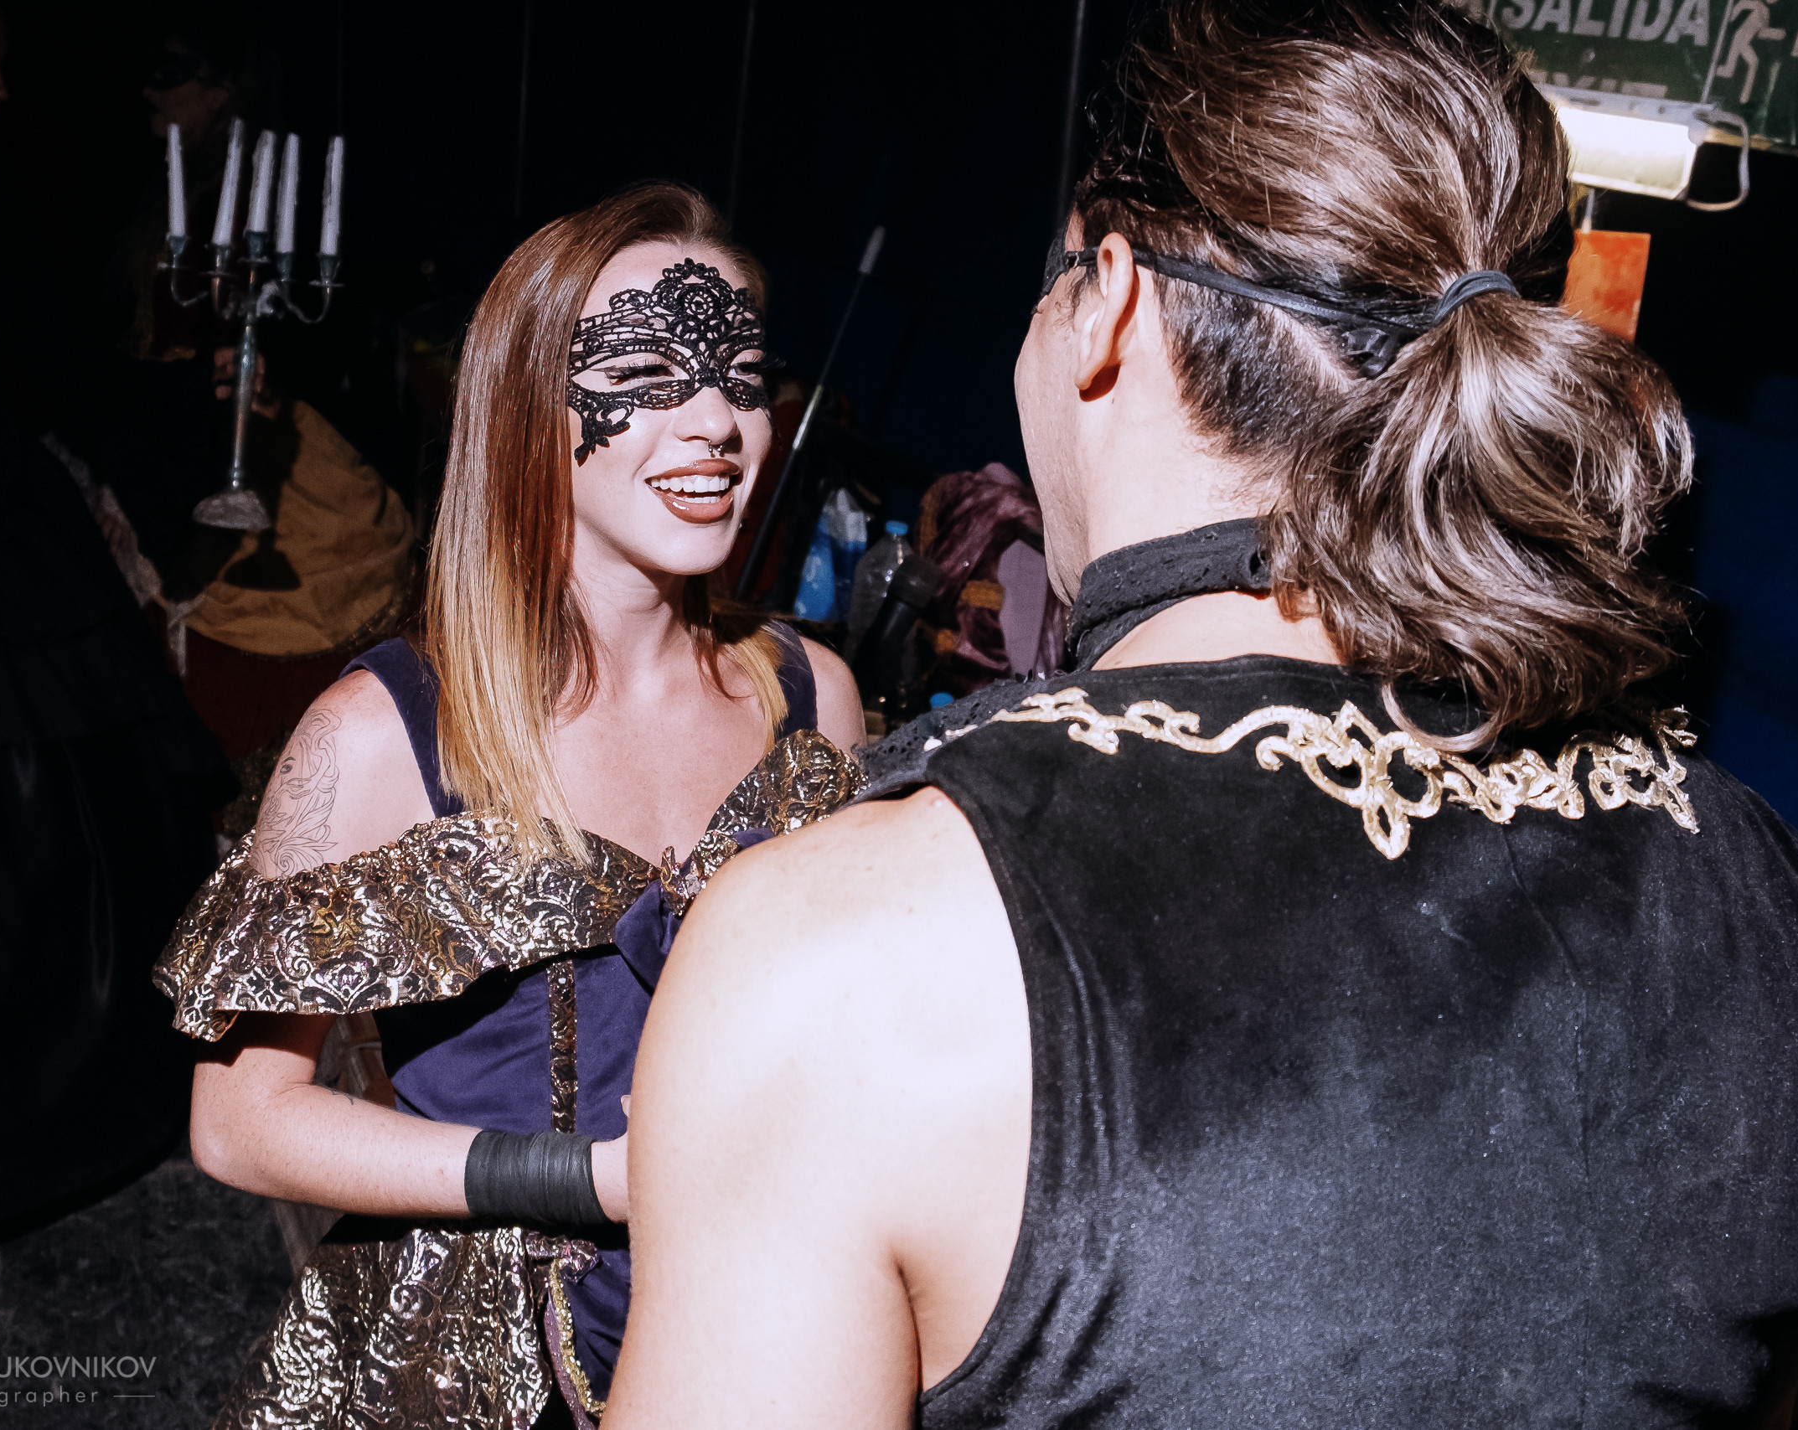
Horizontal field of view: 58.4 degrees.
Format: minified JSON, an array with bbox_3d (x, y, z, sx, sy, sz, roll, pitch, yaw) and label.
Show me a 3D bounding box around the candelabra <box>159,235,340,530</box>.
[{"bbox_3d":[-0.934,-0.478,2.300,0.265,0.410,0.265,10,11,0],"label":"candelabra"}]

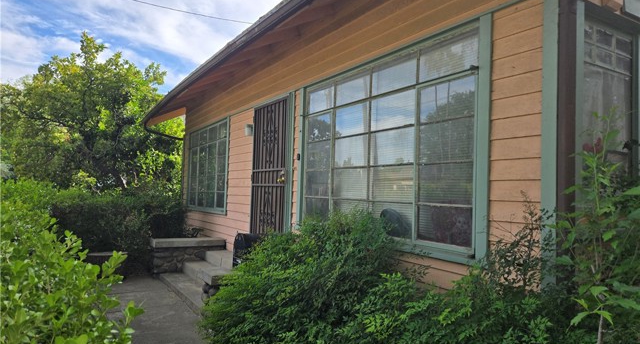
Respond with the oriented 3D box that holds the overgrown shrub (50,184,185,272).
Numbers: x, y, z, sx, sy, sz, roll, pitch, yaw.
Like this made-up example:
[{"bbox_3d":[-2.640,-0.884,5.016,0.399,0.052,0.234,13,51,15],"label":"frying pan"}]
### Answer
[{"bbox_3d":[-3.256,0.887,6.884,1.898,1.330,1.472,4,-4,-32],"label":"overgrown shrub"}]

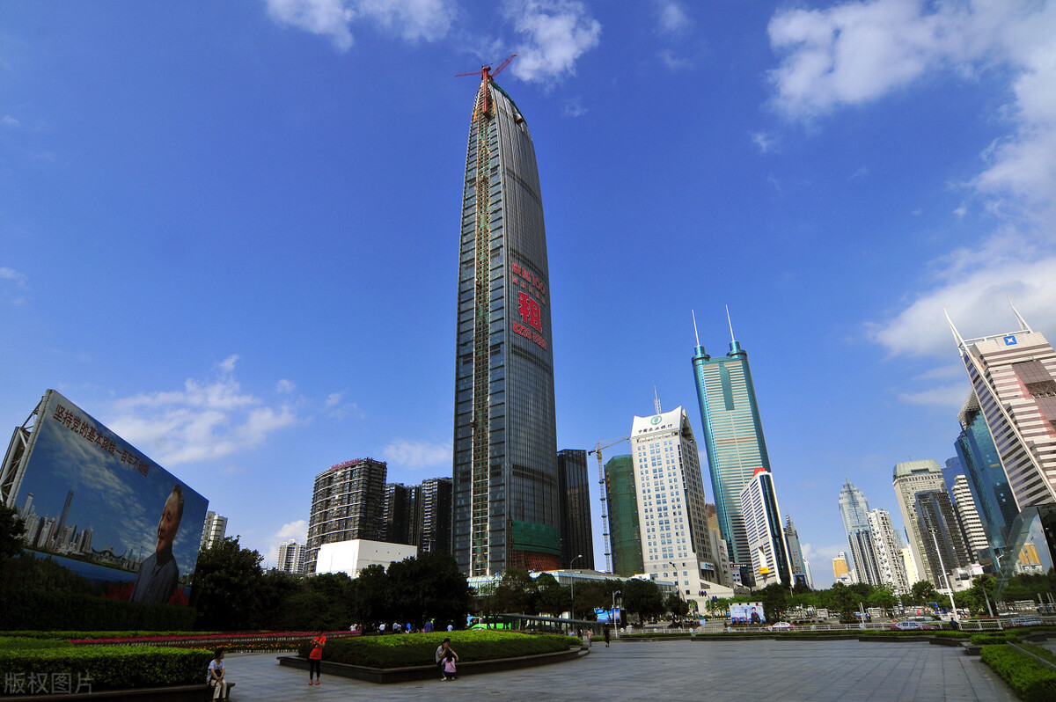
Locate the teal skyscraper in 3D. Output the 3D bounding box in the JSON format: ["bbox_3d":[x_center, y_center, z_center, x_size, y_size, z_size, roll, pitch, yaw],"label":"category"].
[{"bbox_3d":[262.160,111.040,667.170,66.000,384.000,36.000,-9,-27,16],"label":"teal skyscraper"}]

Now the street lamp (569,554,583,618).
[{"bbox_3d":[8.054,39.268,85.872,1.900,11.200,0.400,-2,-25,0],"label":"street lamp"}]

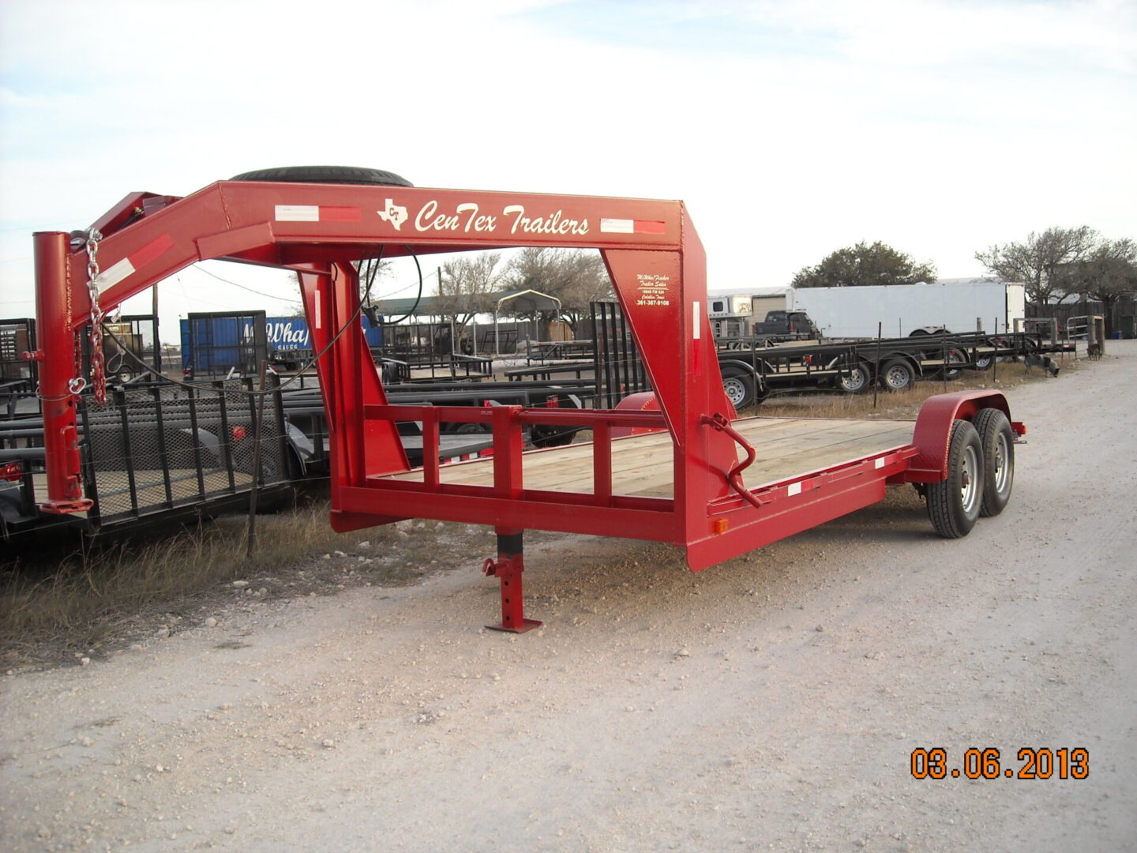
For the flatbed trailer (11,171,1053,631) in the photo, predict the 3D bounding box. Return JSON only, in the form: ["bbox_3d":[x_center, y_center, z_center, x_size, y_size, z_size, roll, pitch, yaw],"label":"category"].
[{"bbox_3d":[0.716,-0.137,7.116,2.545,2.000,8.575,2,5,34],"label":"flatbed trailer"}]

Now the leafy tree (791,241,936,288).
[{"bbox_3d":[17.500,-7.900,68.000,8.800,6.100,8.400,-1,4,0],"label":"leafy tree"}]

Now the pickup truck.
[{"bbox_3d":[10.900,-4.840,57.500,2.000,1.880,5.500,1,5,21],"label":"pickup truck"}]

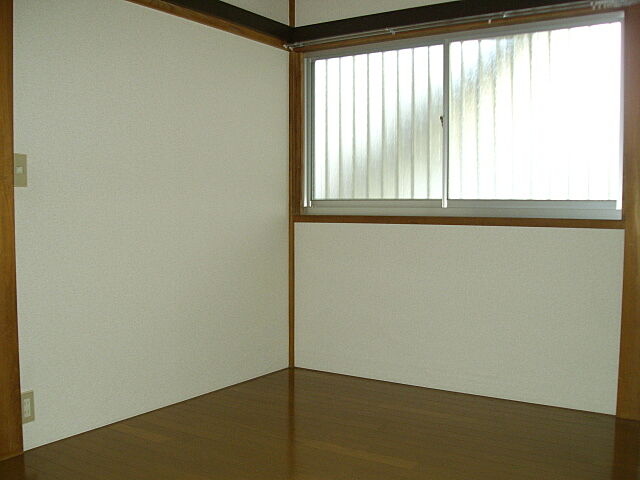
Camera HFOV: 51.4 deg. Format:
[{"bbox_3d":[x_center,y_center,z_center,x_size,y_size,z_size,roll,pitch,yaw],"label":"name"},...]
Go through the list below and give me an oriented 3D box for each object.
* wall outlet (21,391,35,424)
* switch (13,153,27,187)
[{"bbox_3d":[-1.089,0.624,2.465,0.012,0.120,0.067,2,4,34],"label":"wall outlet"},{"bbox_3d":[-1.094,-0.252,2.411,0.012,0.120,0.067,2,4,34],"label":"switch"}]

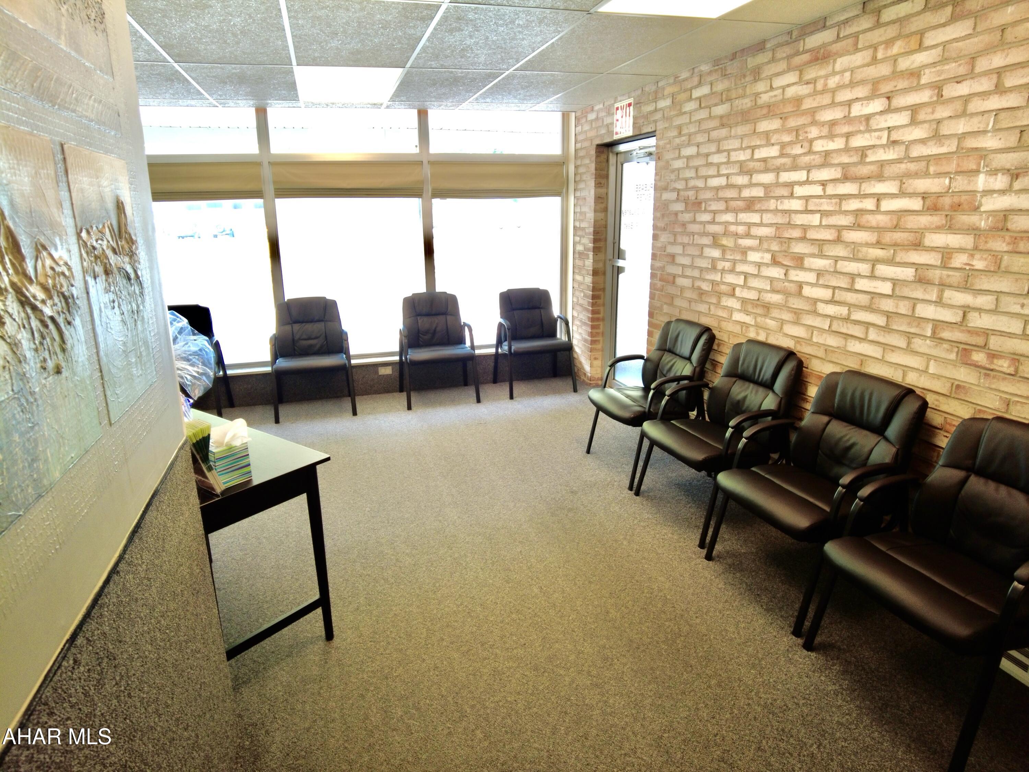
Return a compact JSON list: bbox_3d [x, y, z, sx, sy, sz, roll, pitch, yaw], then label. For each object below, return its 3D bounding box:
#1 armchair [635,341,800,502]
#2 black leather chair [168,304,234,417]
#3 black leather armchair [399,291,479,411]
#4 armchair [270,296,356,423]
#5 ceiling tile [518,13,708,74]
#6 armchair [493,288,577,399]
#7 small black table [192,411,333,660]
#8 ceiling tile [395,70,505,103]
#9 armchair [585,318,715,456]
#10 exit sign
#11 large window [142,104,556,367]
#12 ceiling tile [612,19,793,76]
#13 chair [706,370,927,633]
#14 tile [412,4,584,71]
[{"bbox_3d":[1.061,0.241,3.153,0.620,0.950,0.635,-7,18,-18],"label":"armchair"},{"bbox_3d":[-2.688,-0.139,4.765,0.620,0.910,0.600,-7,18,-16],"label":"black leather chair"},{"bbox_3d":[-0.686,-0.336,5.204,0.620,0.910,0.600,-6,18,-14],"label":"black leather armchair"},{"bbox_3d":[-1.706,-0.240,4.950,0.635,0.950,0.610,-6,18,-13],"label":"armchair"},{"bbox_3d":[0.429,-1.775,3.133,0.605,0.020,1.210,-7,18,-16],"label":"ceiling tile"},{"bbox_3d":[0.173,-0.424,5.403,0.620,0.910,0.600,-6,18,-15],"label":"armchair"},{"bbox_3d":[-1.324,0.601,2.503,1.200,0.762,0.540,12,21,36],"label":"small black table"},{"bbox_3d":[-0.495,-2.027,4.034,0.610,0.020,1.197,-7,18,-16],"label":"ceiling tile"},{"bbox_3d":[0.850,0.059,3.762,0.620,0.950,0.635,-7,18,-17],"label":"armchair"},{"bbox_3d":[0.802,-1.986,4.430,0.020,0.250,0.300,-7,18,-16],"label":"exit sign"},{"bbox_3d":[-1.317,-1.257,5.106,3.750,2.050,0.100,-6,18,-14],"label":"large window"},{"bbox_3d":[0.944,-1.831,3.259,0.458,0.020,1.197,-7,18,-16],"label":"ceiling tile"},{"bbox_3d":[1.266,0.433,2.521,0.610,0.910,0.610,-6,18,-15],"label":"chair"},{"bbox_3d":[-0.155,-1.709,2.966,0.605,0.020,1.210,-7,18,-16],"label":"tile"}]

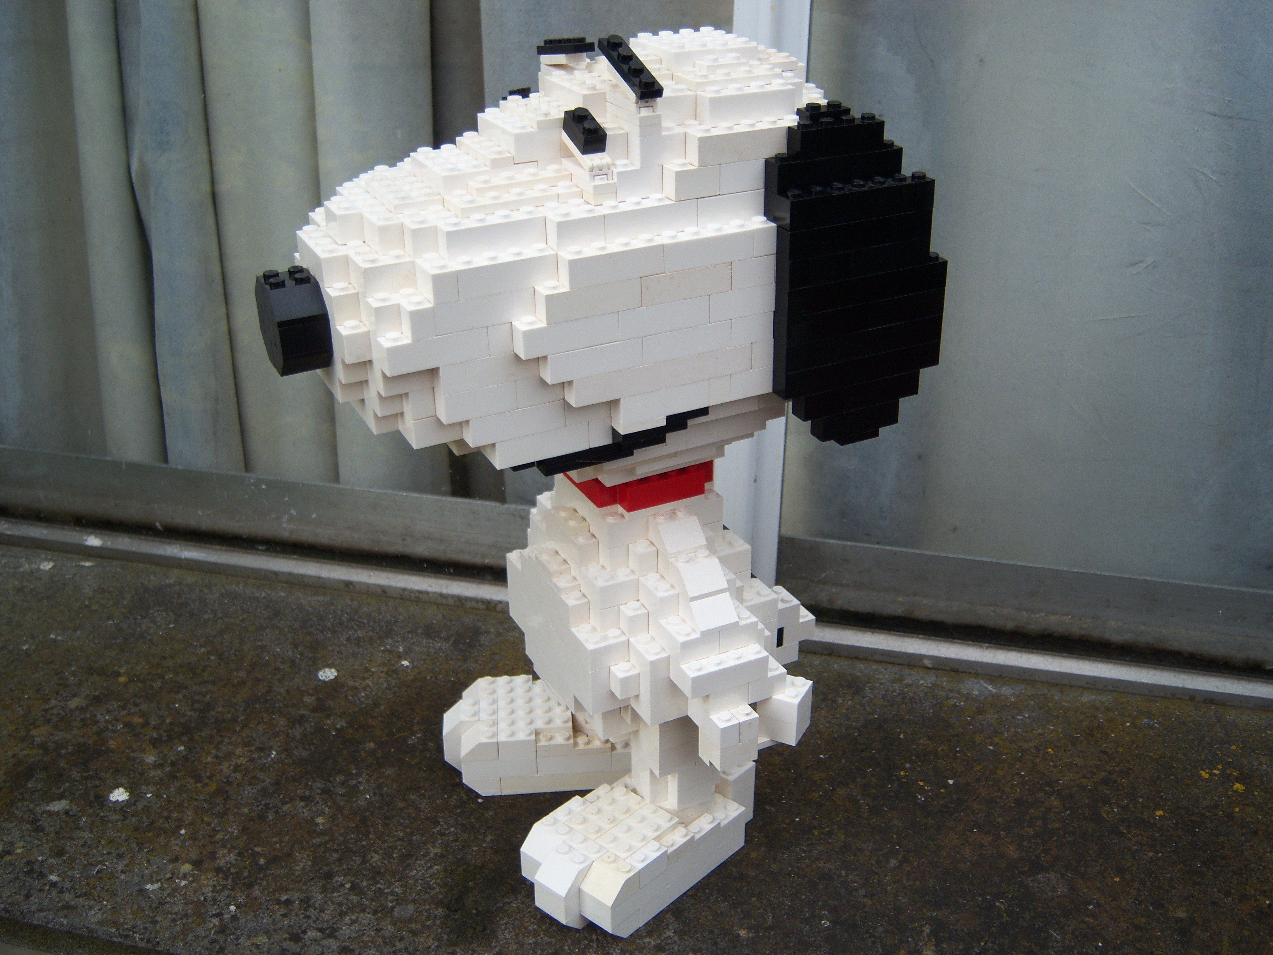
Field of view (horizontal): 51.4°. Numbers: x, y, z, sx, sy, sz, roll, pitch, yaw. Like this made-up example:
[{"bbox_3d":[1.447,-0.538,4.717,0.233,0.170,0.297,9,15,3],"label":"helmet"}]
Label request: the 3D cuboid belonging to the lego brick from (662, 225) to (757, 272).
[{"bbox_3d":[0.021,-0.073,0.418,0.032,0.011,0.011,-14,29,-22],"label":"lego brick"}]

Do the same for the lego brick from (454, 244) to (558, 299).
[{"bbox_3d":[-0.040,-0.062,0.399,0.032,0.011,0.008,-14,29,-23],"label":"lego brick"}]

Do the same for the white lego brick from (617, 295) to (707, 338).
[{"bbox_3d":[0.007,-0.052,0.421,0.032,0.010,0.011,-14,29,-22],"label":"white lego brick"}]

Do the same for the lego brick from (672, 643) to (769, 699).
[{"bbox_3d":[0.030,0.067,0.473,0.032,0.011,0.014,-14,29,-23],"label":"lego brick"}]

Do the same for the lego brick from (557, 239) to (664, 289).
[{"bbox_3d":[-0.008,-0.066,0.404,0.032,0.011,0.012,-14,29,-23],"label":"lego brick"}]

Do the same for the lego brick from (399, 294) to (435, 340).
[{"bbox_3d":[-0.064,-0.048,0.392,0.008,0.011,0.008,-14,29,-23],"label":"lego brick"}]

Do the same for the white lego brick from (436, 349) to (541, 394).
[{"bbox_3d":[-0.046,-0.035,0.407,0.032,0.011,0.010,-14,29,-23],"label":"white lego brick"}]

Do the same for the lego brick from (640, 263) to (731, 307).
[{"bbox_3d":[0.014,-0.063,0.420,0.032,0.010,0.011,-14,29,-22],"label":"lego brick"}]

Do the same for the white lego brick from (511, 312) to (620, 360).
[{"bbox_3d":[-0.021,-0.045,0.405,0.032,0.011,0.008,-14,29,-23],"label":"white lego brick"}]

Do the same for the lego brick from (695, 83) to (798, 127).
[{"bbox_3d":[0.034,-0.119,0.422,0.032,0.011,0.012,-14,29,-23],"label":"lego brick"}]

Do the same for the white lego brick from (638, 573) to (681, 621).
[{"bbox_3d":[0.008,0.043,0.480,0.008,0.011,0.016,-14,29,-23],"label":"white lego brick"}]

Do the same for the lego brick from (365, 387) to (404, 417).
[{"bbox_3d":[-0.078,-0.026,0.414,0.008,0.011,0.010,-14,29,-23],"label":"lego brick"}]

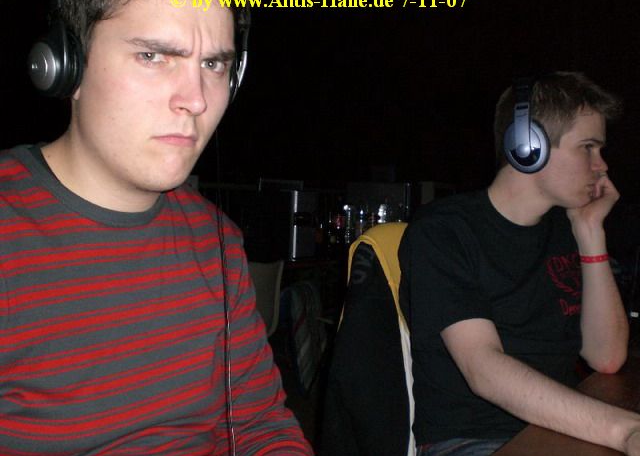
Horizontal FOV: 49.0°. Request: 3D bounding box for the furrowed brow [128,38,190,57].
[{"bbox_3d":[-0.150,-0.167,0.652,0.056,0.013,0.015,6,6,-27],"label":"furrowed brow"}]

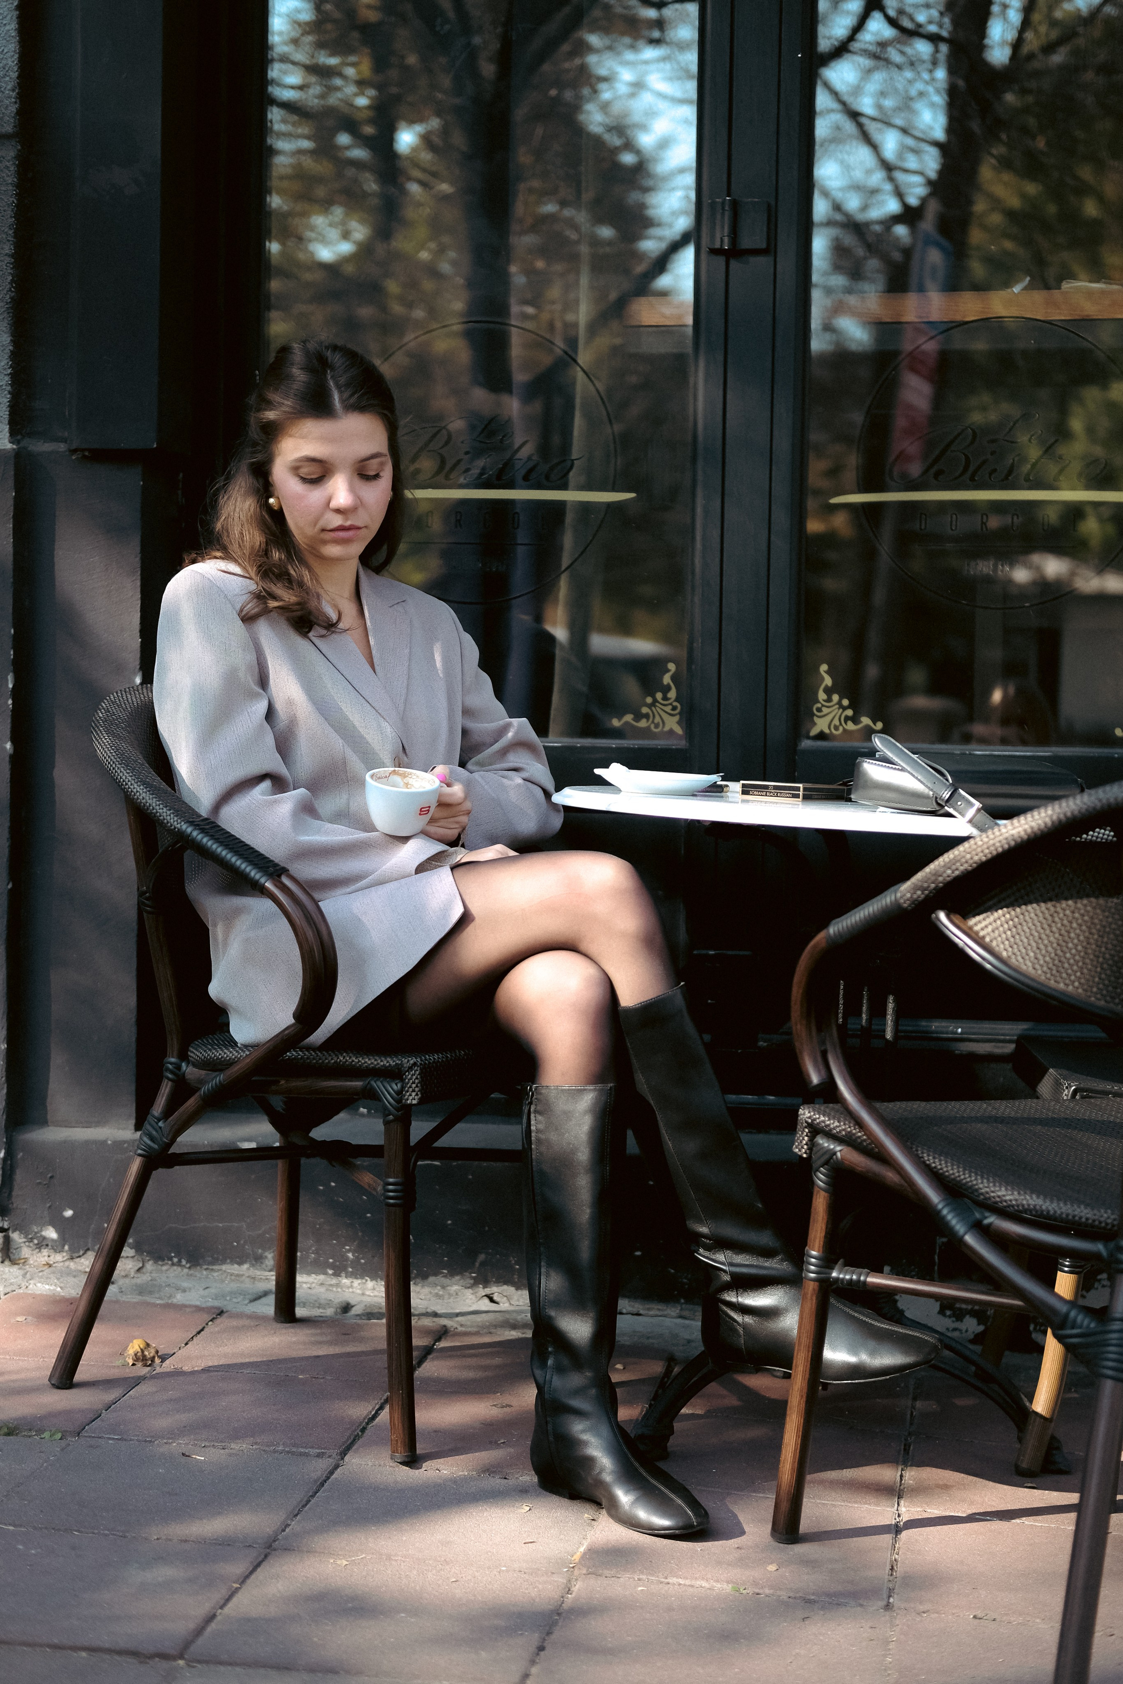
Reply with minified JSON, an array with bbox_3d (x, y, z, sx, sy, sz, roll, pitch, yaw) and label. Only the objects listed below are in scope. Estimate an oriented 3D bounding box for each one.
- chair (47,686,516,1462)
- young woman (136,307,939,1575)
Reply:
[{"bbox_3d":[-0.302,0.244,3.078,0.580,0.860,0.540,3,4,30],"label":"chair"},{"bbox_3d":[-0.082,0.050,2.885,0.935,1.298,0.520,5,5,44],"label":"young woman"}]

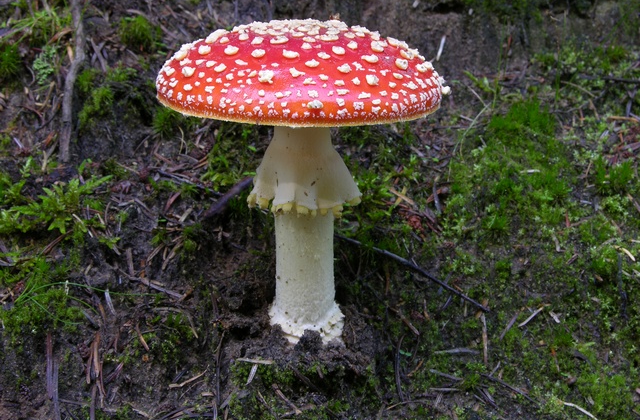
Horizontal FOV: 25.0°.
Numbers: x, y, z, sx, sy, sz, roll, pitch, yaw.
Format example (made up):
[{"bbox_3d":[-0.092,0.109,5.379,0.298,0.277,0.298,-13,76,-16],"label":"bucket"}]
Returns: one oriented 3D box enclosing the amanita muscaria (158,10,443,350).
[{"bbox_3d":[-0.009,-0.014,0.708,0.140,0.157,0.140,1,12,0],"label":"amanita muscaria"}]

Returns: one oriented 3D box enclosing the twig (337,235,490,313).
[{"bbox_3d":[0.049,0.032,0.768,0.096,0.004,0.006,26,61,21],"label":"twig"}]

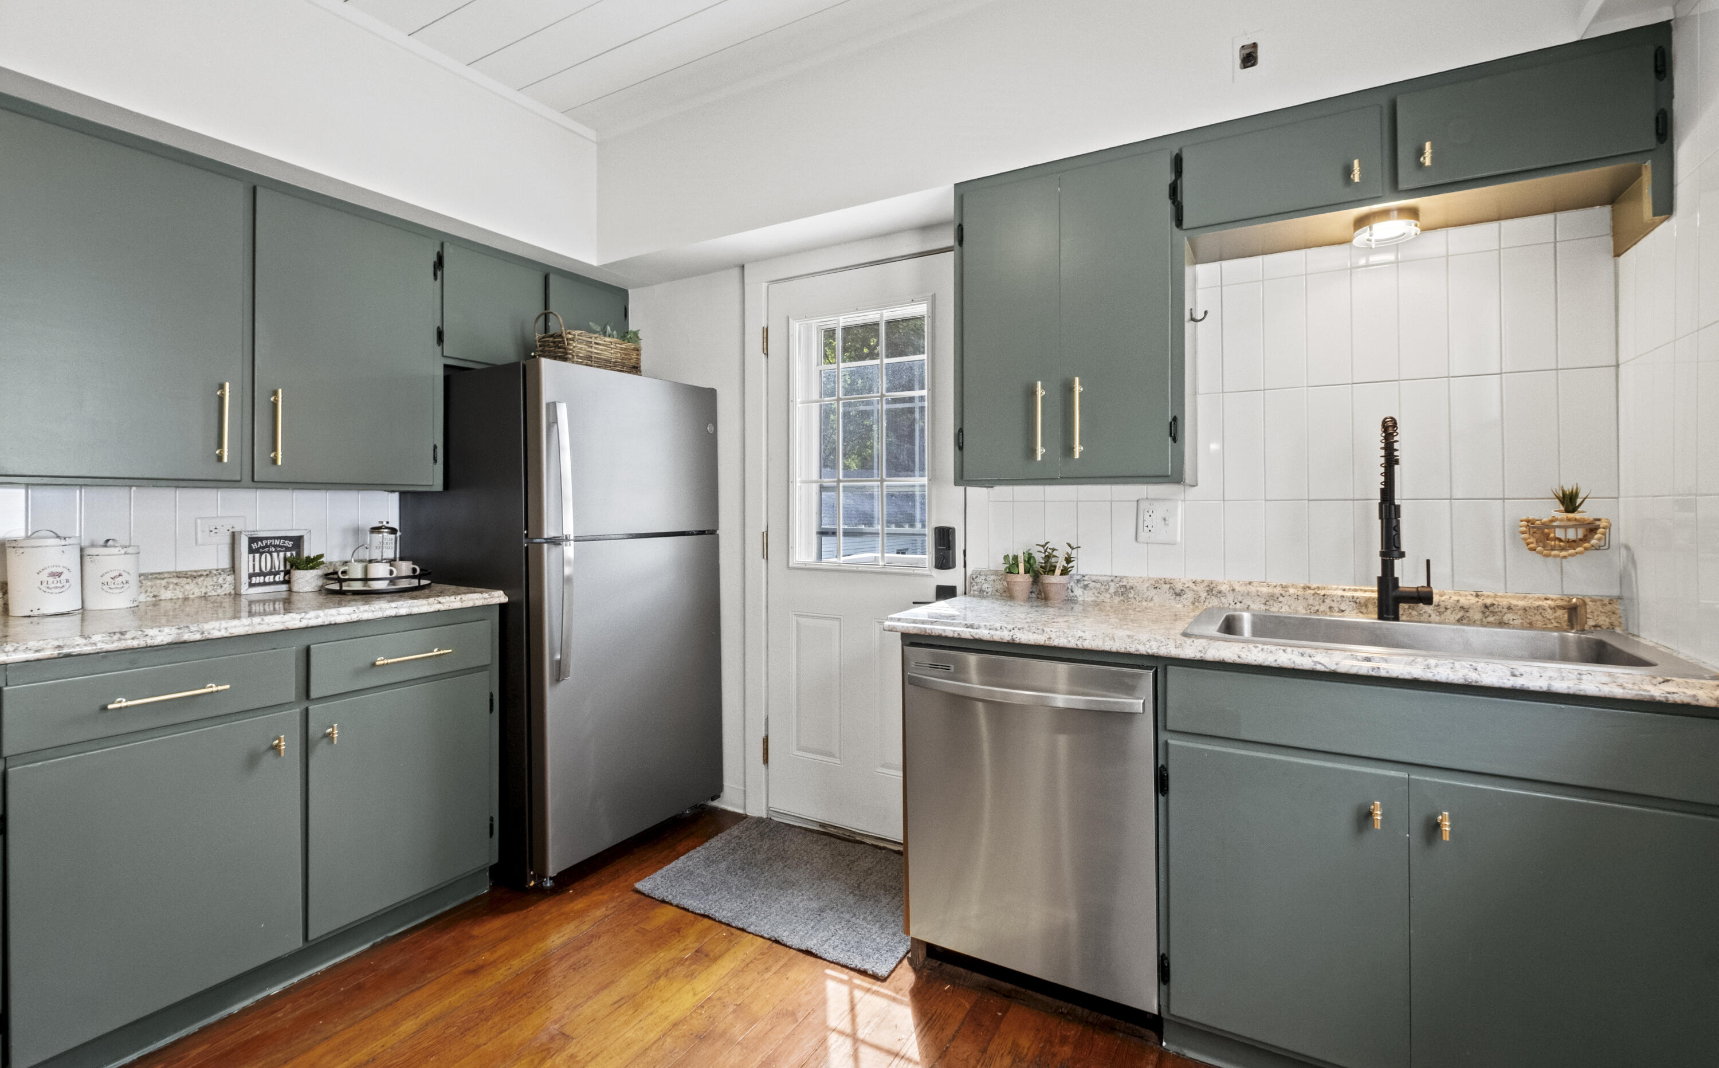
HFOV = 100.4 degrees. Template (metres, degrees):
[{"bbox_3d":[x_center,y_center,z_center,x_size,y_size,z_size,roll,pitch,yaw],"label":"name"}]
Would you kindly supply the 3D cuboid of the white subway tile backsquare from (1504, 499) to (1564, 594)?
[{"bbox_3d":[1.628,0.029,1.733,0.101,0.228,0.010,1,1,28],"label":"white subway tile backsquare"}]

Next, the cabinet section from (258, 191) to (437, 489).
[{"bbox_3d":[-1.526,-0.550,2.151,0.028,0.802,0.472,1,1,32],"label":"cabinet section"}]

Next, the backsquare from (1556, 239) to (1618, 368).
[{"bbox_3d":[1.726,-0.547,1.703,0.102,0.305,0.010,0,1,28],"label":"backsquare"}]

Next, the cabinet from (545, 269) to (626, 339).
[{"bbox_3d":[-1.234,-0.811,3.025,0.310,0.420,0.410,0,1,30],"label":"cabinet"}]

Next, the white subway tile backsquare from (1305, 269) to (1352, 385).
[{"bbox_3d":[1.275,-0.556,1.943,0.102,0.305,0.010,0,1,28],"label":"white subway tile backsquare"}]

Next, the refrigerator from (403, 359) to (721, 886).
[{"bbox_3d":[-1.118,0.274,2.787,0.870,1.690,0.790,0,1,30],"label":"refrigerator"}]

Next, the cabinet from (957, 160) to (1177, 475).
[{"bbox_3d":[0.623,-0.600,2.124,0.620,0.900,0.290,1,1,28],"label":"cabinet"}]

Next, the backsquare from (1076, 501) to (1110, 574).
[{"bbox_3d":[0.728,0.014,2.228,0.102,0.220,0.010,1,1,28],"label":"backsquare"}]

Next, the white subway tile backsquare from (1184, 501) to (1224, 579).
[{"bbox_3d":[0.987,0.018,2.047,0.101,0.225,0.010,0,1,30],"label":"white subway tile backsquare"}]

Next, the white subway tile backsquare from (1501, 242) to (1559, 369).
[{"bbox_3d":[1.617,-0.543,1.731,0.101,0.304,0.010,1,1,28],"label":"white subway tile backsquare"}]

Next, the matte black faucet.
[{"bbox_3d":[1.313,-0.030,1.696,0.111,0.498,0.230,1,1,31],"label":"matte black faucet"}]

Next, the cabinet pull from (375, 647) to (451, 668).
[{"bbox_3d":[-1.321,0.366,2.124,0.036,0.013,0.212,1,1,31],"label":"cabinet pull"}]

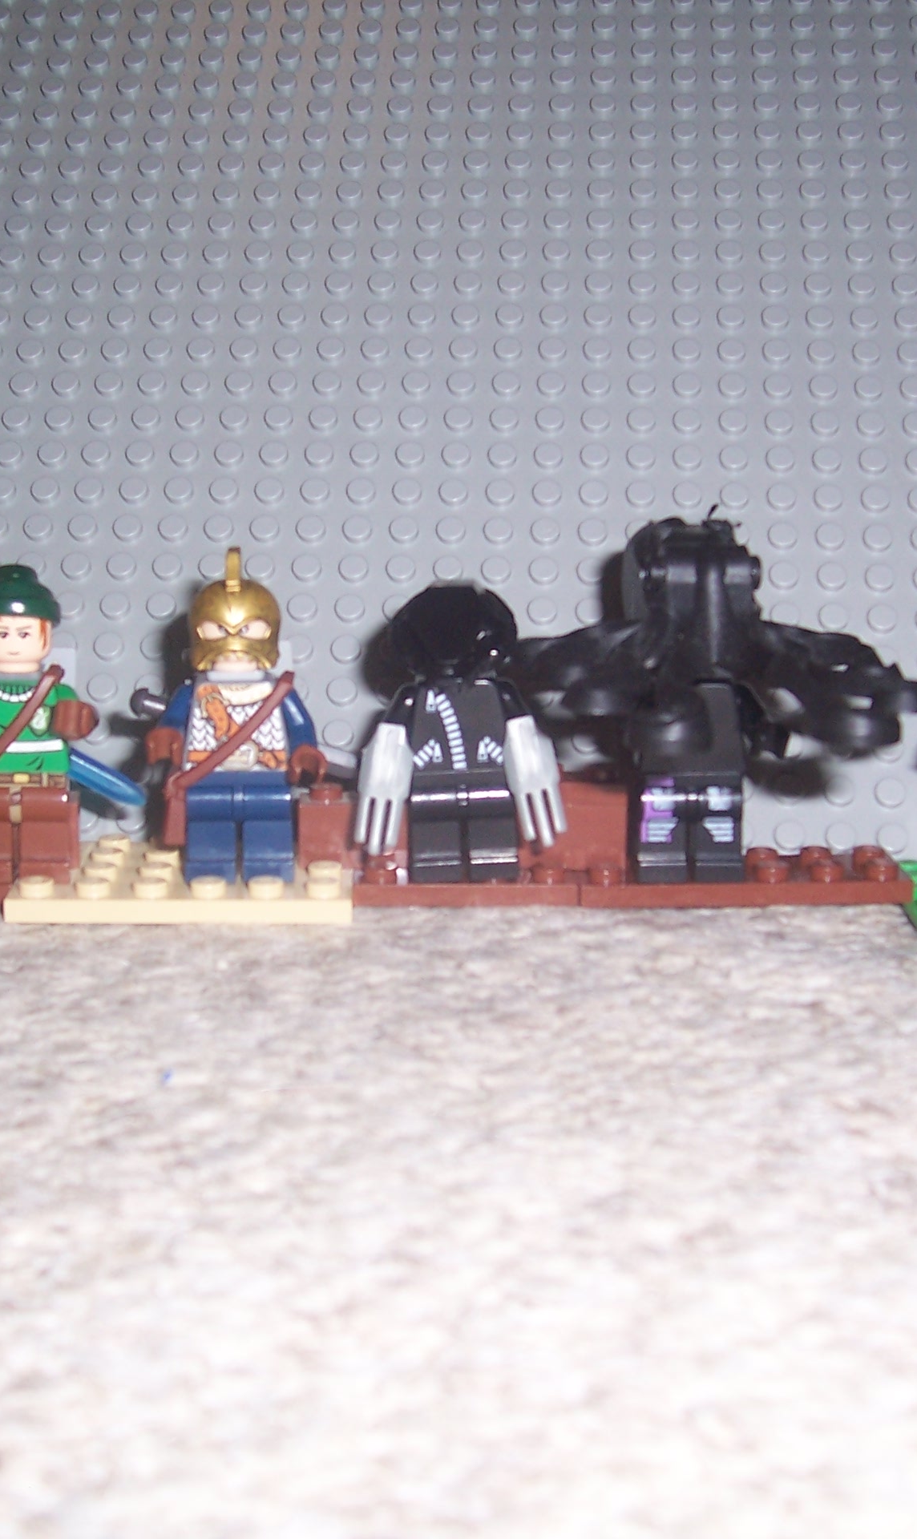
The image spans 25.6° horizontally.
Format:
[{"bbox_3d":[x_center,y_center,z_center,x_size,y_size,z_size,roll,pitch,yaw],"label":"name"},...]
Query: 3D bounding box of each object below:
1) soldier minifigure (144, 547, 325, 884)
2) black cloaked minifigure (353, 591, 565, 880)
[{"bbox_3d":[-0.032,-0.007,0.285,0.025,0.047,0.018,0,12,-2],"label":"soldier minifigure"},{"bbox_3d":[0.000,-0.005,0.286,0.029,0.042,0.018,0,12,-2],"label":"black cloaked minifigure"}]

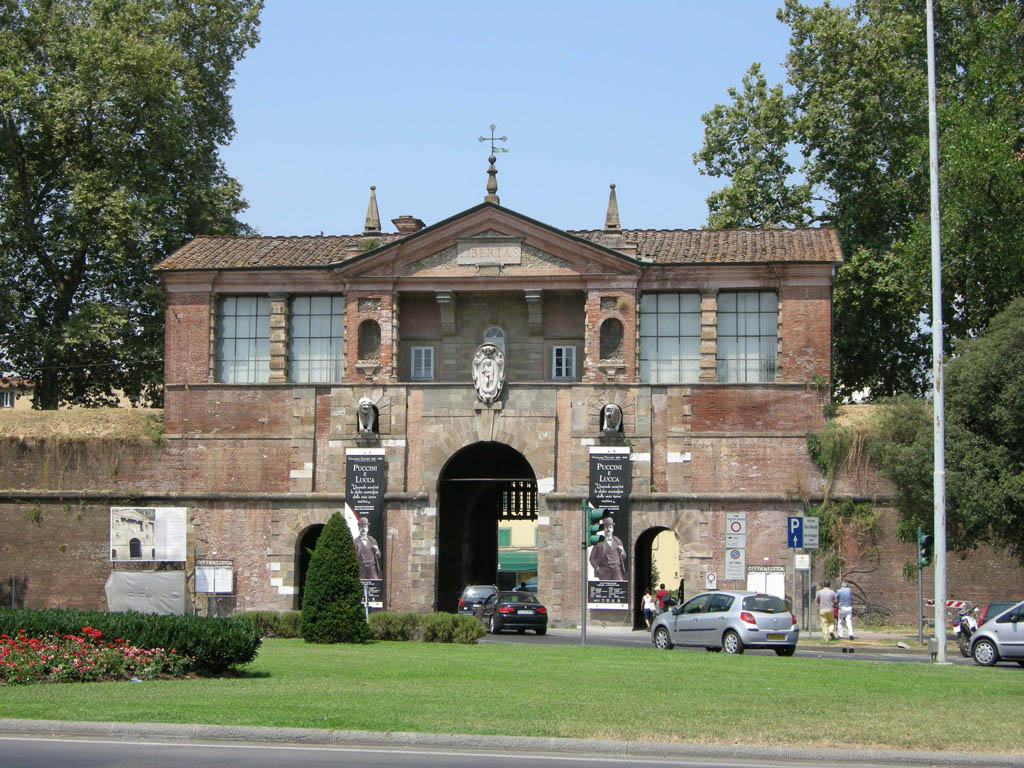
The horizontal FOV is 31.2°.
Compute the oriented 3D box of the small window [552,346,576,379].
[{"bbox_3d":[1.978,-0.801,69.097,0.907,1.272,0.150,0,-6,6],"label":"small window"}]

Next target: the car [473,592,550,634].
[{"bbox_3d":[0.013,7.515,60.498,1.790,1.380,4.550,2,-6,-10],"label":"car"}]

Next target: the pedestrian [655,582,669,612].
[{"bbox_3d":[5.414,8.116,66.406,0.500,1.740,0.400,0,-6,6],"label":"pedestrian"}]

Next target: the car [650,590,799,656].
[{"bbox_3d":[4.925,5.625,43.243,1.720,1.490,3.980,4,-8,-32],"label":"car"}]

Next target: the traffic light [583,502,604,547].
[{"bbox_3d":[2.183,3.669,47.384,0.420,1.060,0.340,-4,-8,35],"label":"traffic light"}]

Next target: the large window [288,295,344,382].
[{"bbox_3d":[-7.412,-1.725,69.539,2.239,3.443,0.200,0,-6,6],"label":"large window"}]

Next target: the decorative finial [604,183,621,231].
[{"bbox_3d":[3.828,-6.742,69.857,0.570,1.821,0.570,0,-6,6],"label":"decorative finial"}]

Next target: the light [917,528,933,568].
[{"bbox_3d":[11.423,4.566,50.605,0.330,0.950,0.400,7,-9,-44],"label":"light"}]

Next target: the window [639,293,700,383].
[{"bbox_3d":[5.845,-1.726,68.067,2.293,3.445,0.200,0,-6,6],"label":"window"}]

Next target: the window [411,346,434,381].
[{"bbox_3d":[-3.434,-0.787,70.379,0.931,1.314,0.150,0,-6,6],"label":"window"}]

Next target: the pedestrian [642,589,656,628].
[{"bbox_3d":[4.911,8.053,65.511,0.480,1.560,0.420,0,-6,0],"label":"pedestrian"}]

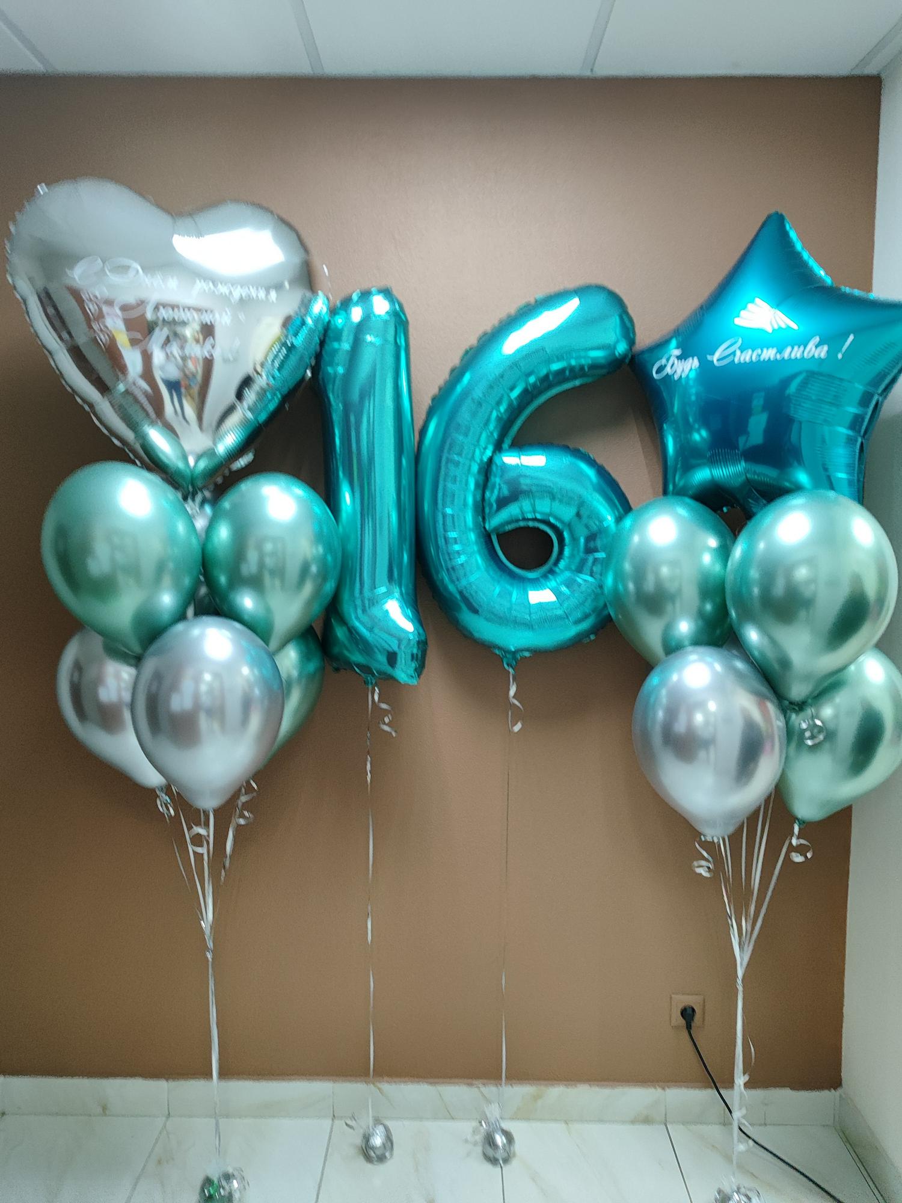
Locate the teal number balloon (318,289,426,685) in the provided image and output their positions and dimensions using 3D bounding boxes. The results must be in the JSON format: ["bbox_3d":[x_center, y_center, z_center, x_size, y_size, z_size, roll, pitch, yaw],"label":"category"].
[{"bbox_3d":[-0.167,-0.245,1.755,0.170,0.804,0.310,-2,5,-39],"label":"teal number balloon"}]

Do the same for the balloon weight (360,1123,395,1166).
[{"bbox_3d":[-0.165,1.217,1.872,0.074,0.082,0.074,1,3,0],"label":"balloon weight"}]

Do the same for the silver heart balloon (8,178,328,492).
[{"bbox_3d":[-0.514,-0.497,1.605,0.585,0.565,0.260,-3,9,-20],"label":"silver heart balloon"}]

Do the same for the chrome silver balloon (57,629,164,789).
[{"bbox_3d":[-0.641,0.212,1.701,0.275,0.365,0.275,-15,3,1],"label":"chrome silver balloon"}]

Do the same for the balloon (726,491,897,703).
[{"bbox_3d":[0.613,-0.004,1.454,0.280,0.370,0.280,9,13,0],"label":"balloon"}]

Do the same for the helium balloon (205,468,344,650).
[{"bbox_3d":[-0.363,-0.074,1.679,0.275,0.365,0.275,7,1,0],"label":"helium balloon"}]

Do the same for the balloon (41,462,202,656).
[{"bbox_3d":[-0.593,-0.074,1.543,0.275,0.365,0.275,-13,9,1],"label":"balloon"}]

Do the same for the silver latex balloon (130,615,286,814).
[{"bbox_3d":[-0.451,0.212,1.560,0.275,0.365,0.275,2,11,0],"label":"silver latex balloon"}]

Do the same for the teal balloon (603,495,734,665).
[{"bbox_3d":[0.465,-0.038,1.764,0.275,0.365,0.275,-9,-3,1],"label":"teal balloon"}]

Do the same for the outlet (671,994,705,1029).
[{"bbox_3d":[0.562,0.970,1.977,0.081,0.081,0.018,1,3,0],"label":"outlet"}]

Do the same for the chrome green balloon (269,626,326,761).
[{"bbox_3d":[-0.412,0.199,1.760,0.275,0.365,0.275,9,-1,0],"label":"chrome green balloon"}]

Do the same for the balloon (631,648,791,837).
[{"bbox_3d":[0.480,0.267,1.560,0.275,0.365,0.275,-3,11,1],"label":"balloon"}]

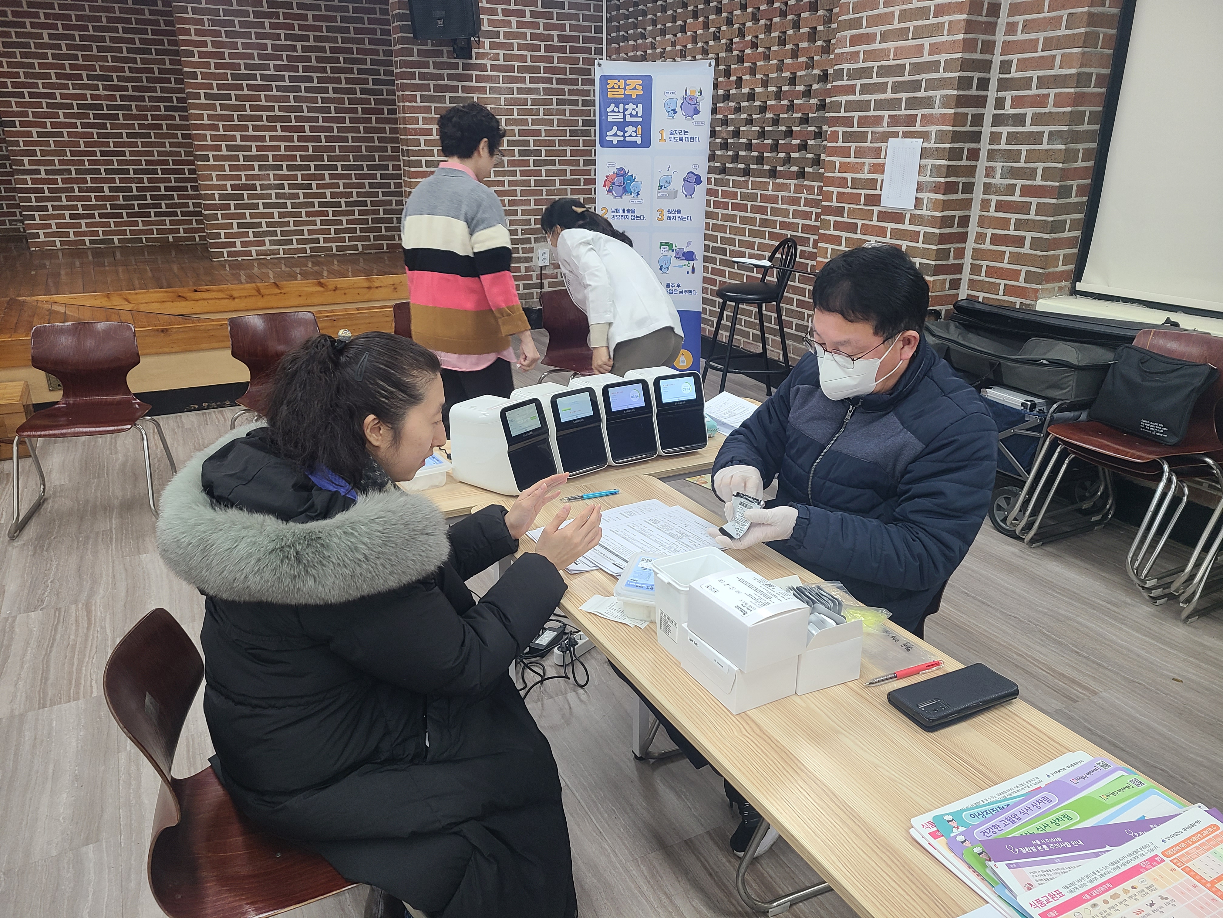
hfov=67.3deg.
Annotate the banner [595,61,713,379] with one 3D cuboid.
[{"bbox_3d":[0.225,-1.174,4.973,0.600,1.800,0.060,3,20,7],"label":"banner"}]

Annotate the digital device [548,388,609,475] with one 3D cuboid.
[{"bbox_3d":[-0.125,-0.082,2.162,0.137,0.191,0.205,-17,26,-40],"label":"digital device"}]

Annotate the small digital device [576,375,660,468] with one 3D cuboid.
[{"bbox_3d":[0.004,-0.111,2.247,0.137,0.191,0.205,-12,23,-32],"label":"small digital device"}]

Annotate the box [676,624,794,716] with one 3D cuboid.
[{"bbox_3d":[0.180,0.285,1.310,0.104,0.069,0.134,-10,22,-27],"label":"box"}]

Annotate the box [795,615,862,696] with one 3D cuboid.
[{"bbox_3d":[0.280,0.261,1.355,0.106,0.088,0.146,-9,21,-24],"label":"box"}]

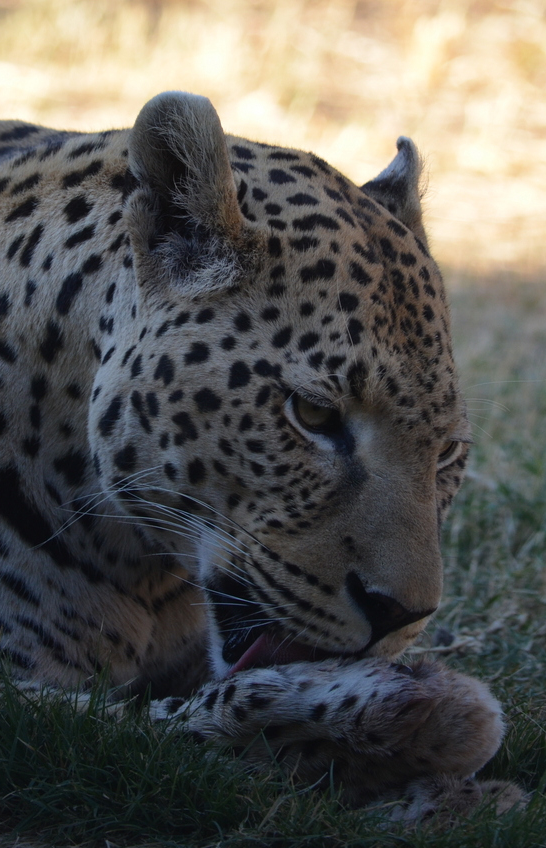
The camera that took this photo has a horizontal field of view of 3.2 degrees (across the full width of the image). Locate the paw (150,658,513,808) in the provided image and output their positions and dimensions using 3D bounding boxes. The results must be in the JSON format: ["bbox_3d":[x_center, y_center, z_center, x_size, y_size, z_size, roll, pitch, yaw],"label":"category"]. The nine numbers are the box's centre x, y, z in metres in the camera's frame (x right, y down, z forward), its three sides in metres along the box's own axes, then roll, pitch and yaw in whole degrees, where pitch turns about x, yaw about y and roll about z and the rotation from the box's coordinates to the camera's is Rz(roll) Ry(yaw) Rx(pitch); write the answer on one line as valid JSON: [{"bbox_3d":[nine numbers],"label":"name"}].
[{"bbox_3d":[0.032,0.170,5.360,0.185,0.074,0.090,2,8,13],"label":"paw"}]

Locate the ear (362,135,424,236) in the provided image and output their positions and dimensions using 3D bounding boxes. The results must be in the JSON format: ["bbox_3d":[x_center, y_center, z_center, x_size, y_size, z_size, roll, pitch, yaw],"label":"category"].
[{"bbox_3d":[0.070,-0.129,5.530,0.035,0.068,0.055,5,6,21],"label":"ear"}]

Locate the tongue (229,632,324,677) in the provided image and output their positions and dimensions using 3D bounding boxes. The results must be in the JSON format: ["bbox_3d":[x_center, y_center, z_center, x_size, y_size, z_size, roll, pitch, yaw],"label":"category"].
[{"bbox_3d":[0.001,0.126,5.370,0.042,0.020,0.050,-5,9,-31],"label":"tongue"}]

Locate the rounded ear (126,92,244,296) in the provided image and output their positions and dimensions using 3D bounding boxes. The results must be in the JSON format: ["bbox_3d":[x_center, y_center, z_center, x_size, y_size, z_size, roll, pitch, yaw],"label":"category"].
[{"bbox_3d":[-0.049,-0.127,5.430,0.060,0.107,0.045,-4,6,6],"label":"rounded ear"}]

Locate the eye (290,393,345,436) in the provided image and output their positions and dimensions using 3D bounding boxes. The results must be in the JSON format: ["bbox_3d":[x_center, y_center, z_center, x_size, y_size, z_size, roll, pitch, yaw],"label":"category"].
[{"bbox_3d":[0.024,-0.005,5.390,0.031,0.021,0.020,9,6,-25],"label":"eye"}]

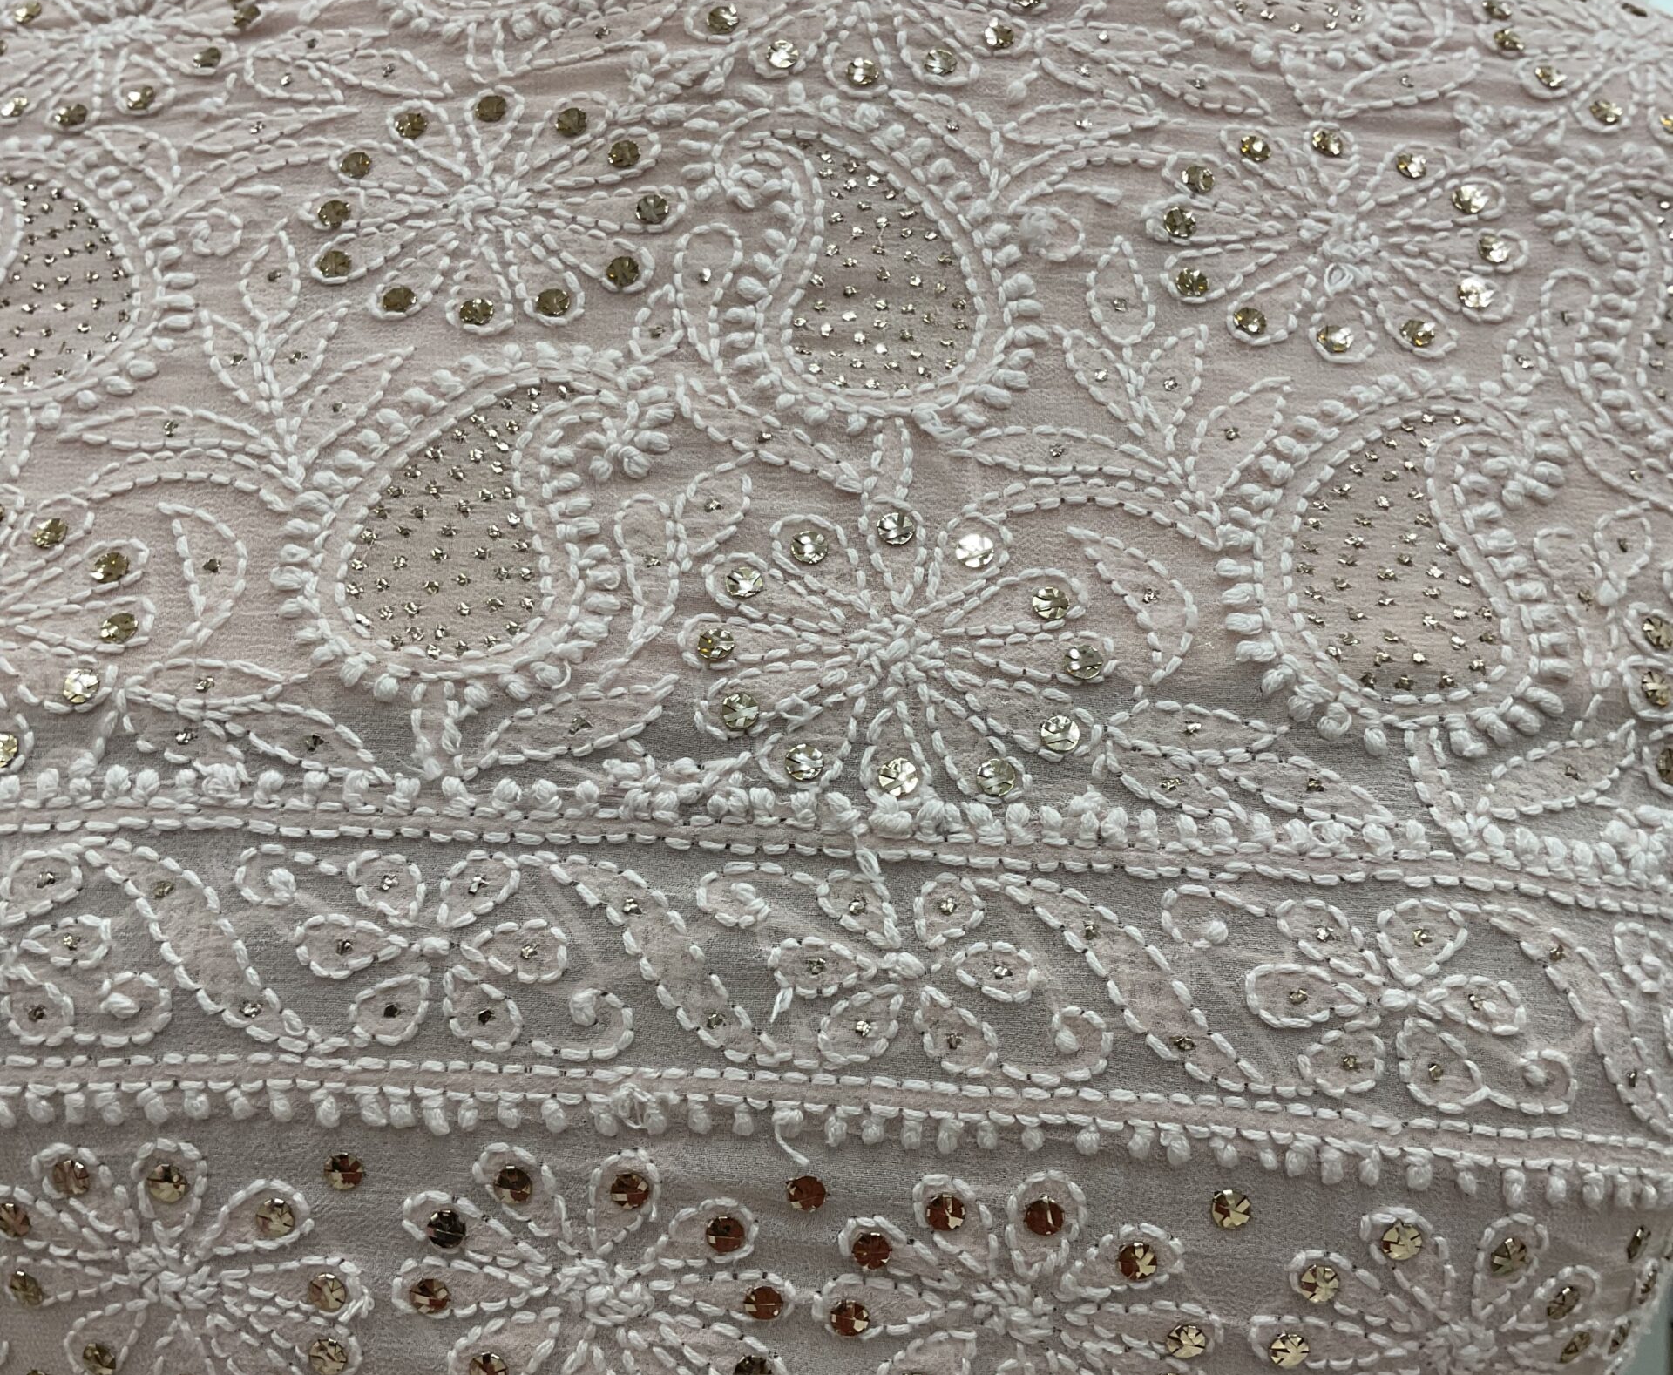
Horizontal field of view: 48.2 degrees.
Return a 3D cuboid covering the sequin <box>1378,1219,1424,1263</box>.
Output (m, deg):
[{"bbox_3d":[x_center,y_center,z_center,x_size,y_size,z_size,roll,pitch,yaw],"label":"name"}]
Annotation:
[{"bbox_3d":[0.085,0.083,0.281,0.006,0.006,0.001,0,1,-7],"label":"sequin"}]

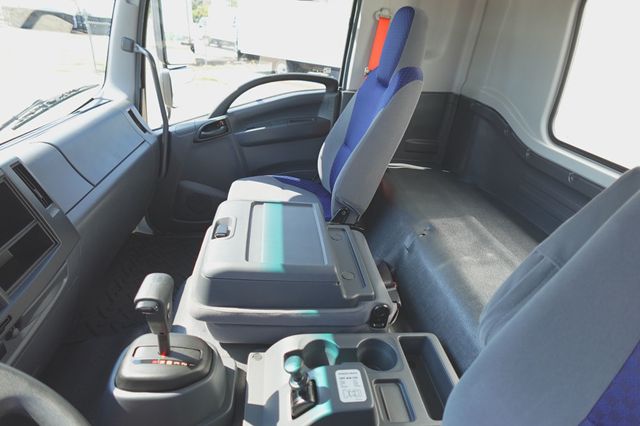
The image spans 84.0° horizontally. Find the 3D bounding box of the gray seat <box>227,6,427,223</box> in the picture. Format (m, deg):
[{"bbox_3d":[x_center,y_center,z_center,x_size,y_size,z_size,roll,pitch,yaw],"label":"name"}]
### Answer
[{"bbox_3d":[-0.030,-0.296,1.411,0.740,0.920,0.490,-2,29,-6],"label":"gray seat"}]

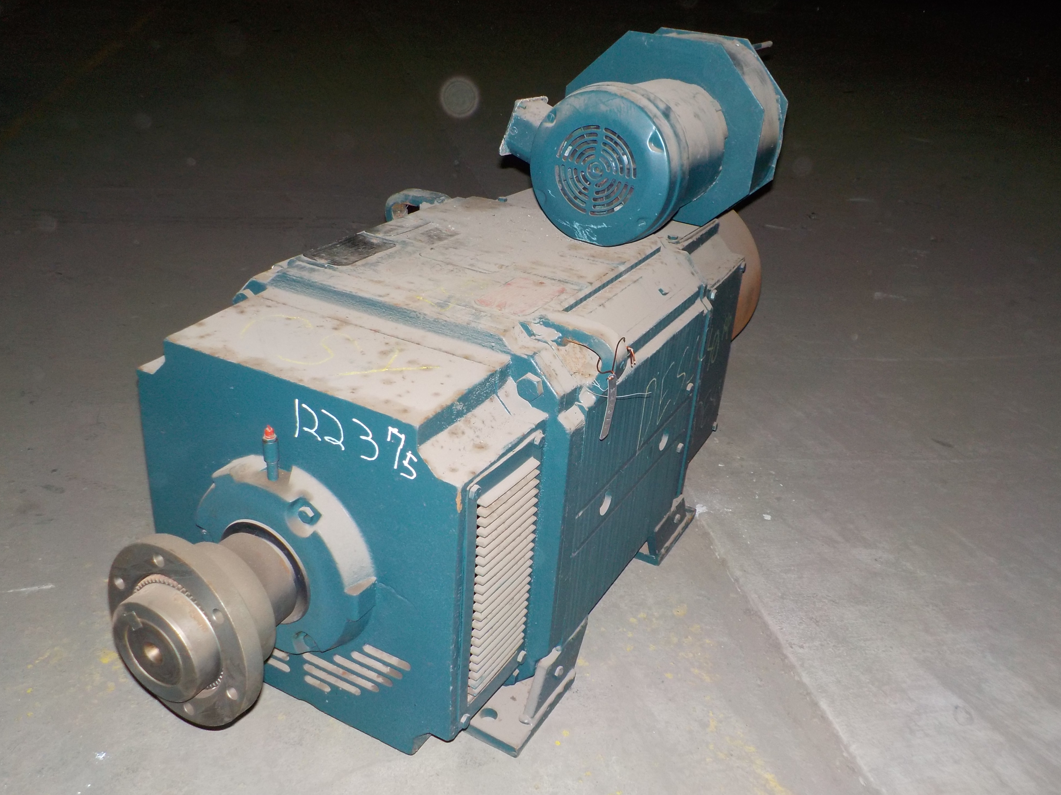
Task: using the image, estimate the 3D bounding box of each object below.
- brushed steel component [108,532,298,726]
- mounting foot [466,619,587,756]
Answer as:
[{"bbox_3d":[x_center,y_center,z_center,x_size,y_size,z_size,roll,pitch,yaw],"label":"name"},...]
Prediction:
[{"bbox_3d":[-0.299,0.203,0.865,0.176,0.176,0.136,17,28,25],"label":"brushed steel component"},{"bbox_3d":[-0.007,0.326,1.099,0.084,0.072,0.182,17,28,25],"label":"mounting foot"}]

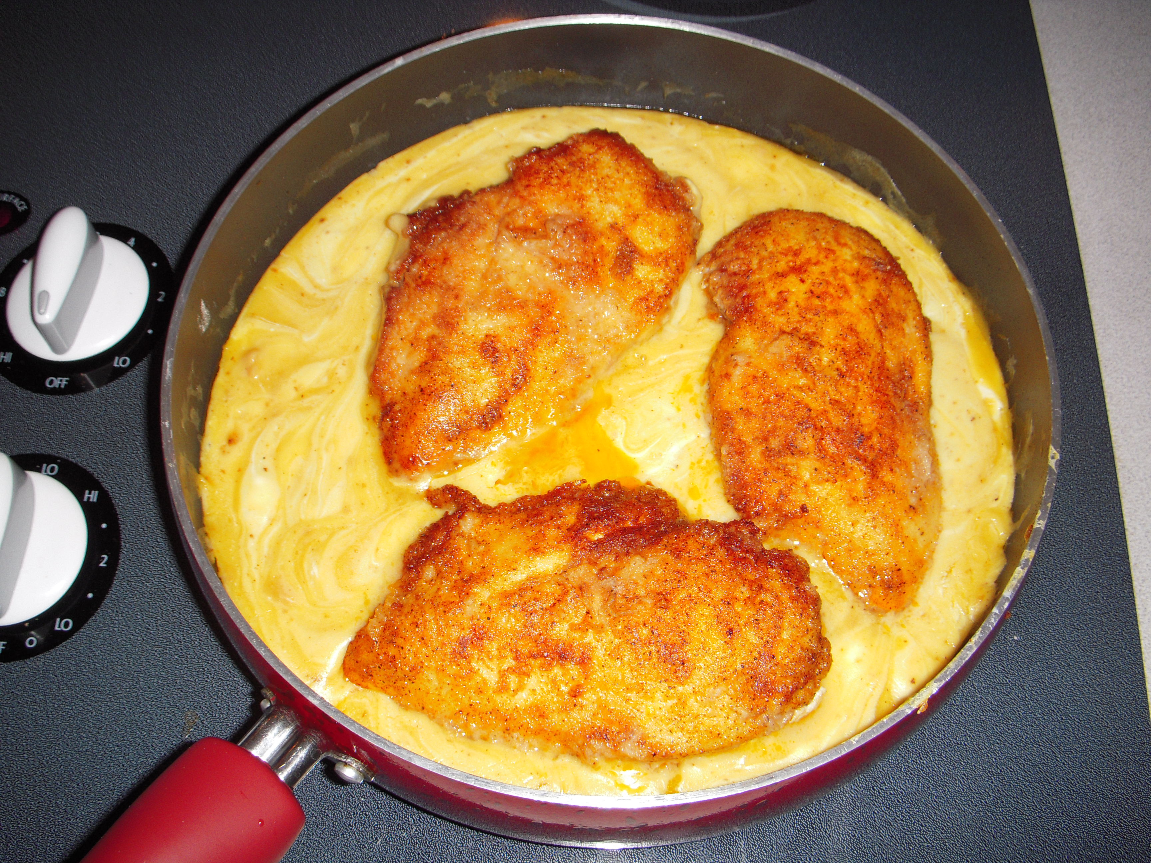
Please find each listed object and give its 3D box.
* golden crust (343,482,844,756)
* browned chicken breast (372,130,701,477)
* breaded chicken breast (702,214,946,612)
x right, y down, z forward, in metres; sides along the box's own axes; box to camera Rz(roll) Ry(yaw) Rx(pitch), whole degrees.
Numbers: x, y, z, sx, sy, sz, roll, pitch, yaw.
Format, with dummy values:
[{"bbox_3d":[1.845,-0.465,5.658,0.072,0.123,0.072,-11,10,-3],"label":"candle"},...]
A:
[{"bbox_3d":[0.005,0.063,0.424,0.158,0.026,0.097,4,63,2],"label":"golden crust"},{"bbox_3d":[-0.026,-0.052,0.483,0.111,0.026,0.169,32,68,16],"label":"browned chicken breast"},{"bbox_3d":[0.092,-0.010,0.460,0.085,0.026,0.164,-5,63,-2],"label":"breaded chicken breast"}]

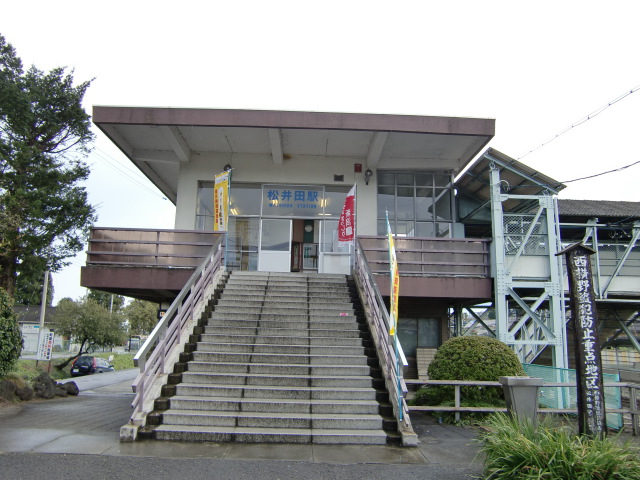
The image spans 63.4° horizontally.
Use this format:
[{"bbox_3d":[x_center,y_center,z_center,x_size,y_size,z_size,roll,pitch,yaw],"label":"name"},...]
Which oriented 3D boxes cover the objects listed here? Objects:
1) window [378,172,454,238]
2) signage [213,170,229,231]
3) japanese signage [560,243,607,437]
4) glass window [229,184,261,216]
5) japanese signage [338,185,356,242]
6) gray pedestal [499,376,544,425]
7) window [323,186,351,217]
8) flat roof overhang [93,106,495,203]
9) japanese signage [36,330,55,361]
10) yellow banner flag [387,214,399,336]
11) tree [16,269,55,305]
[{"bbox_3d":[3.192,-1.086,17.210,2.552,2.440,0.100,2,-10,-2],"label":"window"},{"bbox_3d":[-2.869,-0.999,14.981,0.100,1.820,0.620,12,-15,-42],"label":"signage"},{"bbox_3d":[4.307,1.573,8.376,0.570,3.124,0.300,-1,-11,11],"label":"japanese signage"},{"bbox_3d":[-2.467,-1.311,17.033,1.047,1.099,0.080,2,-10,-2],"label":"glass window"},{"bbox_3d":[0.778,-0.707,14.642,0.560,1.740,0.130,-3,-11,26],"label":"japanese signage"},{"bbox_3d":[2.928,2.432,7.546,0.500,0.780,0.420,2,-10,-2],"label":"gray pedestal"},{"bbox_3d":[0.687,-1.255,17.408,1.072,1.043,0.100,2,-11,-2],"label":"window"},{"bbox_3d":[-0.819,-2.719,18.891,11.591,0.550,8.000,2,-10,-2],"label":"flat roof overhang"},{"bbox_3d":[-12.976,5.007,24.500,0.677,1.368,0.070,2,-10,-3],"label":"japanese signage"},{"bbox_3d":[1.132,0.586,8.086,0.160,1.850,0.500,-7,-12,21],"label":"yellow banner flag"},{"bbox_3d":[-28.777,6.378,52.000,4.600,10.500,4.600,2,-11,-2],"label":"tree"}]

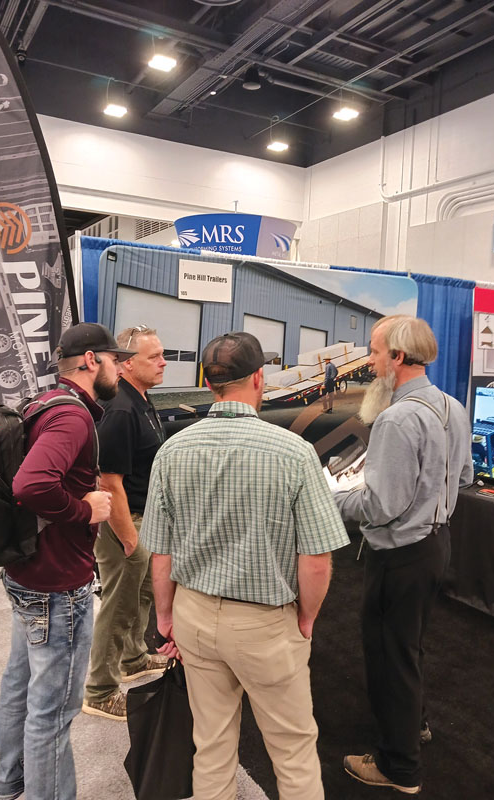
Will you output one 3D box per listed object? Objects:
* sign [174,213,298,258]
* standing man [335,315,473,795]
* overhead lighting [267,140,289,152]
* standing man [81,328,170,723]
[{"bbox_3d":[-0.300,-3.760,15.500,3.050,1.150,3.050,3,5,19],"label":"sign"},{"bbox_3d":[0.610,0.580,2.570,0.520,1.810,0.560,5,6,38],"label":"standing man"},{"bbox_3d":[0.877,-7.077,17.354,0.440,0.140,0.440,-1,6,-31],"label":"overhead lighting"},{"bbox_3d":[-0.525,0.530,2.950,0.420,1.770,0.570,3,5,16],"label":"standing man"}]

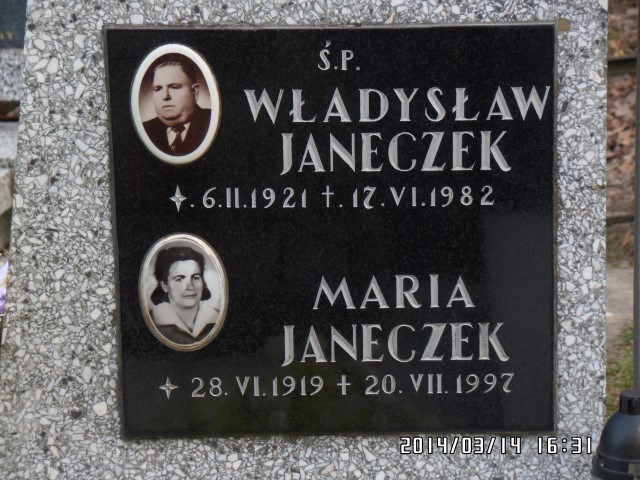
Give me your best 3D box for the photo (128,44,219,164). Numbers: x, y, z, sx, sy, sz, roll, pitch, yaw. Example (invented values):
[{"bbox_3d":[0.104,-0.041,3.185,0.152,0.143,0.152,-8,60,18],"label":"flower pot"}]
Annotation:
[{"bbox_3d":[-0.144,-0.136,2.607,0.090,0.123,0.010,-1,15,2],"label":"photo"}]

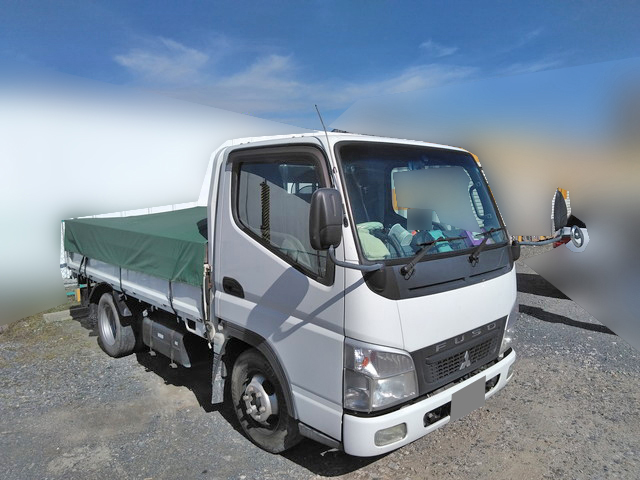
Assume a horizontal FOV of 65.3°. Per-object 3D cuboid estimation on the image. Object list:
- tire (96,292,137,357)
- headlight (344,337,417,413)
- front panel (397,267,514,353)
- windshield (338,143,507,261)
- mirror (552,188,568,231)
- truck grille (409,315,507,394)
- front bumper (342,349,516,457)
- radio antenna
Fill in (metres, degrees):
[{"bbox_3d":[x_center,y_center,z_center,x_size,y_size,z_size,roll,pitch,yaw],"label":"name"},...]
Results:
[{"bbox_3d":[-2.048,0.851,5.112,0.189,0.656,0.656,-6,9,-43],"label":"tire"},{"bbox_3d":[0.341,0.690,2.631,0.398,0.378,0.229,-6,9,-43],"label":"headlight"},{"bbox_3d":[0.850,0.393,2.997,1.272,0.318,0.139,-6,9,-43],"label":"front panel"},{"bbox_3d":[0.717,-0.246,3.072,1.471,0.666,0.169,-6,-12,-43],"label":"windshield"},{"bbox_3d":[1.761,-0.216,3.666,0.089,0.318,0.189,2,7,18],"label":"mirror"},{"bbox_3d":[0.869,0.681,3.006,1.073,0.278,0.089,-6,9,-43],"label":"truck grille"},{"bbox_3d":[0.823,0.928,3.081,1.680,0.278,0.278,-6,9,-43],"label":"front bumper"},{"bbox_3d":[0.028,-0.514,2.704,0.015,0.485,0.015,1,-19,-43],"label":"radio antenna"}]

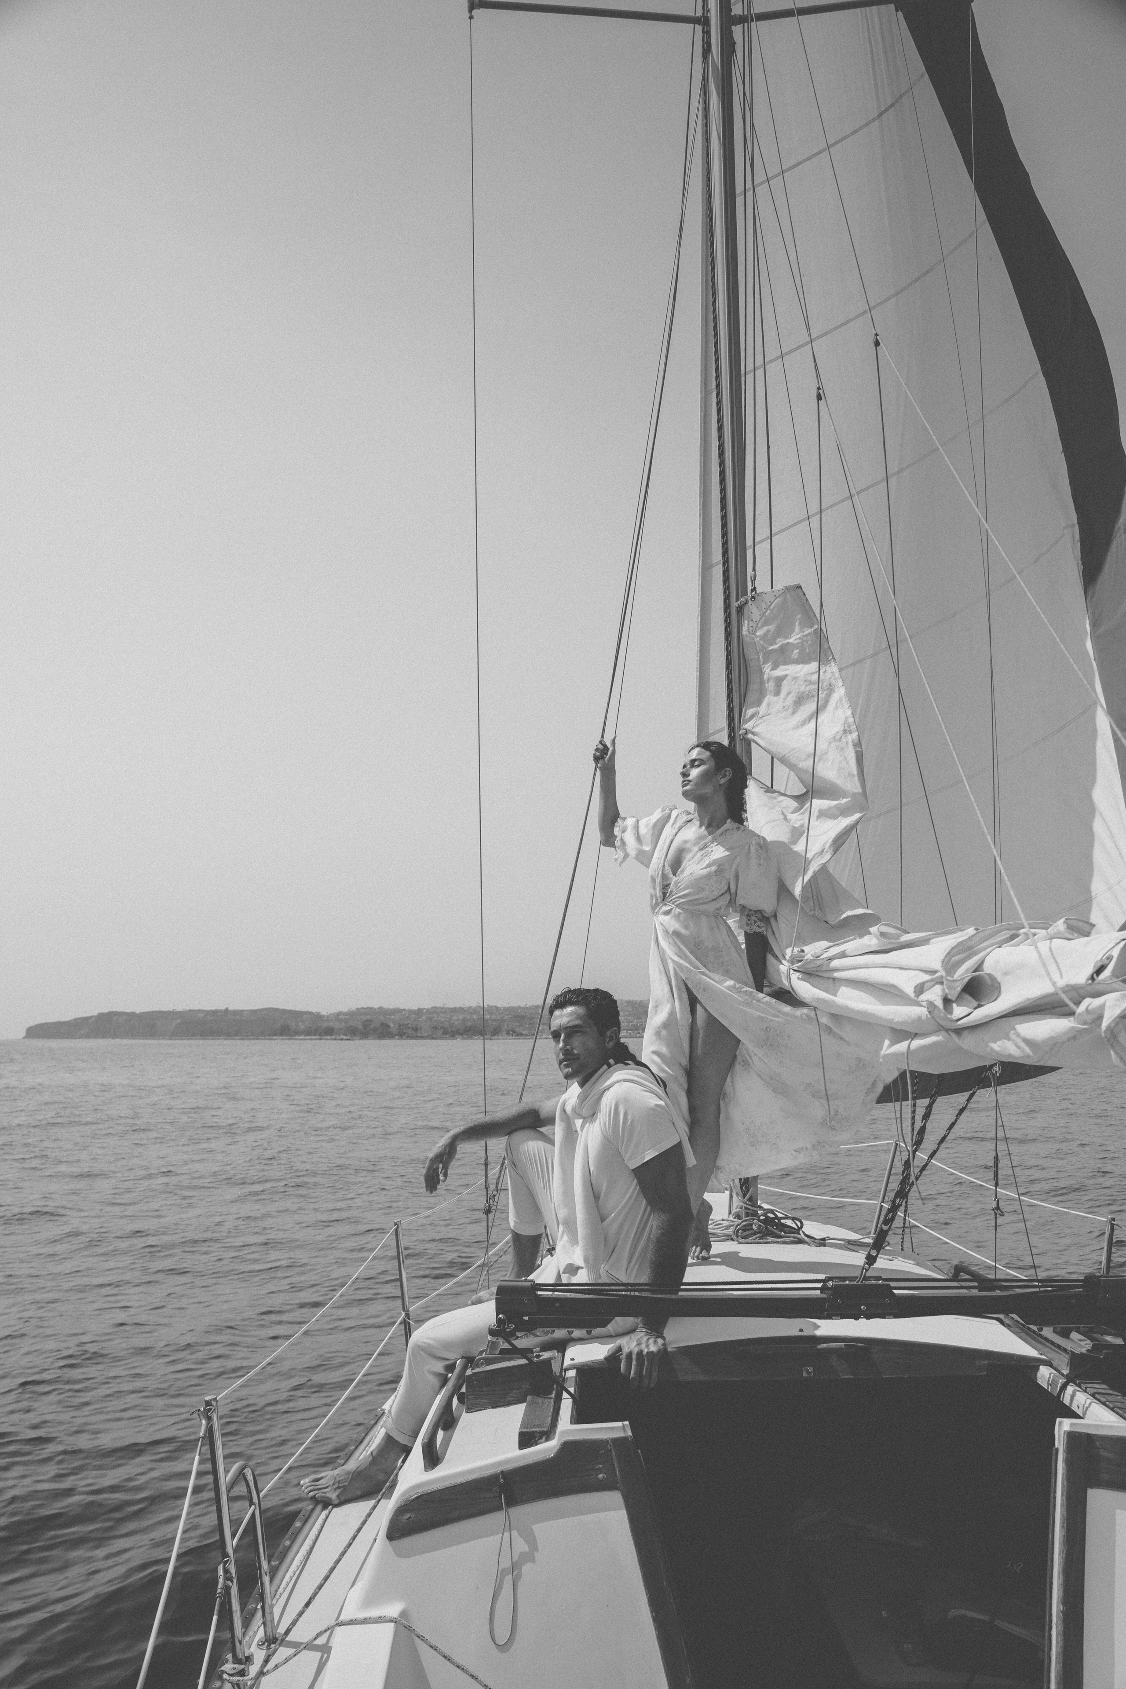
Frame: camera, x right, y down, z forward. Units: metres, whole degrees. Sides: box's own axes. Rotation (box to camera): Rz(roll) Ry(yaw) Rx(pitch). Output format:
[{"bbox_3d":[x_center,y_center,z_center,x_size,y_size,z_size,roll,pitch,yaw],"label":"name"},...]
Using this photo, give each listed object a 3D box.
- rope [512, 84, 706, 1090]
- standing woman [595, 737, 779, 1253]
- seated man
[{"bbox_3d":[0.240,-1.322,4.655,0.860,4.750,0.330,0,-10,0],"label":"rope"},{"bbox_3d":[0.415,0.491,3.904,0.420,1.730,0.640,9,-14,-43],"label":"standing woman"},{"bbox_3d":[-0.180,0.888,2.657,0.820,1.110,0.760,5,-11,-26],"label":"seated man"}]

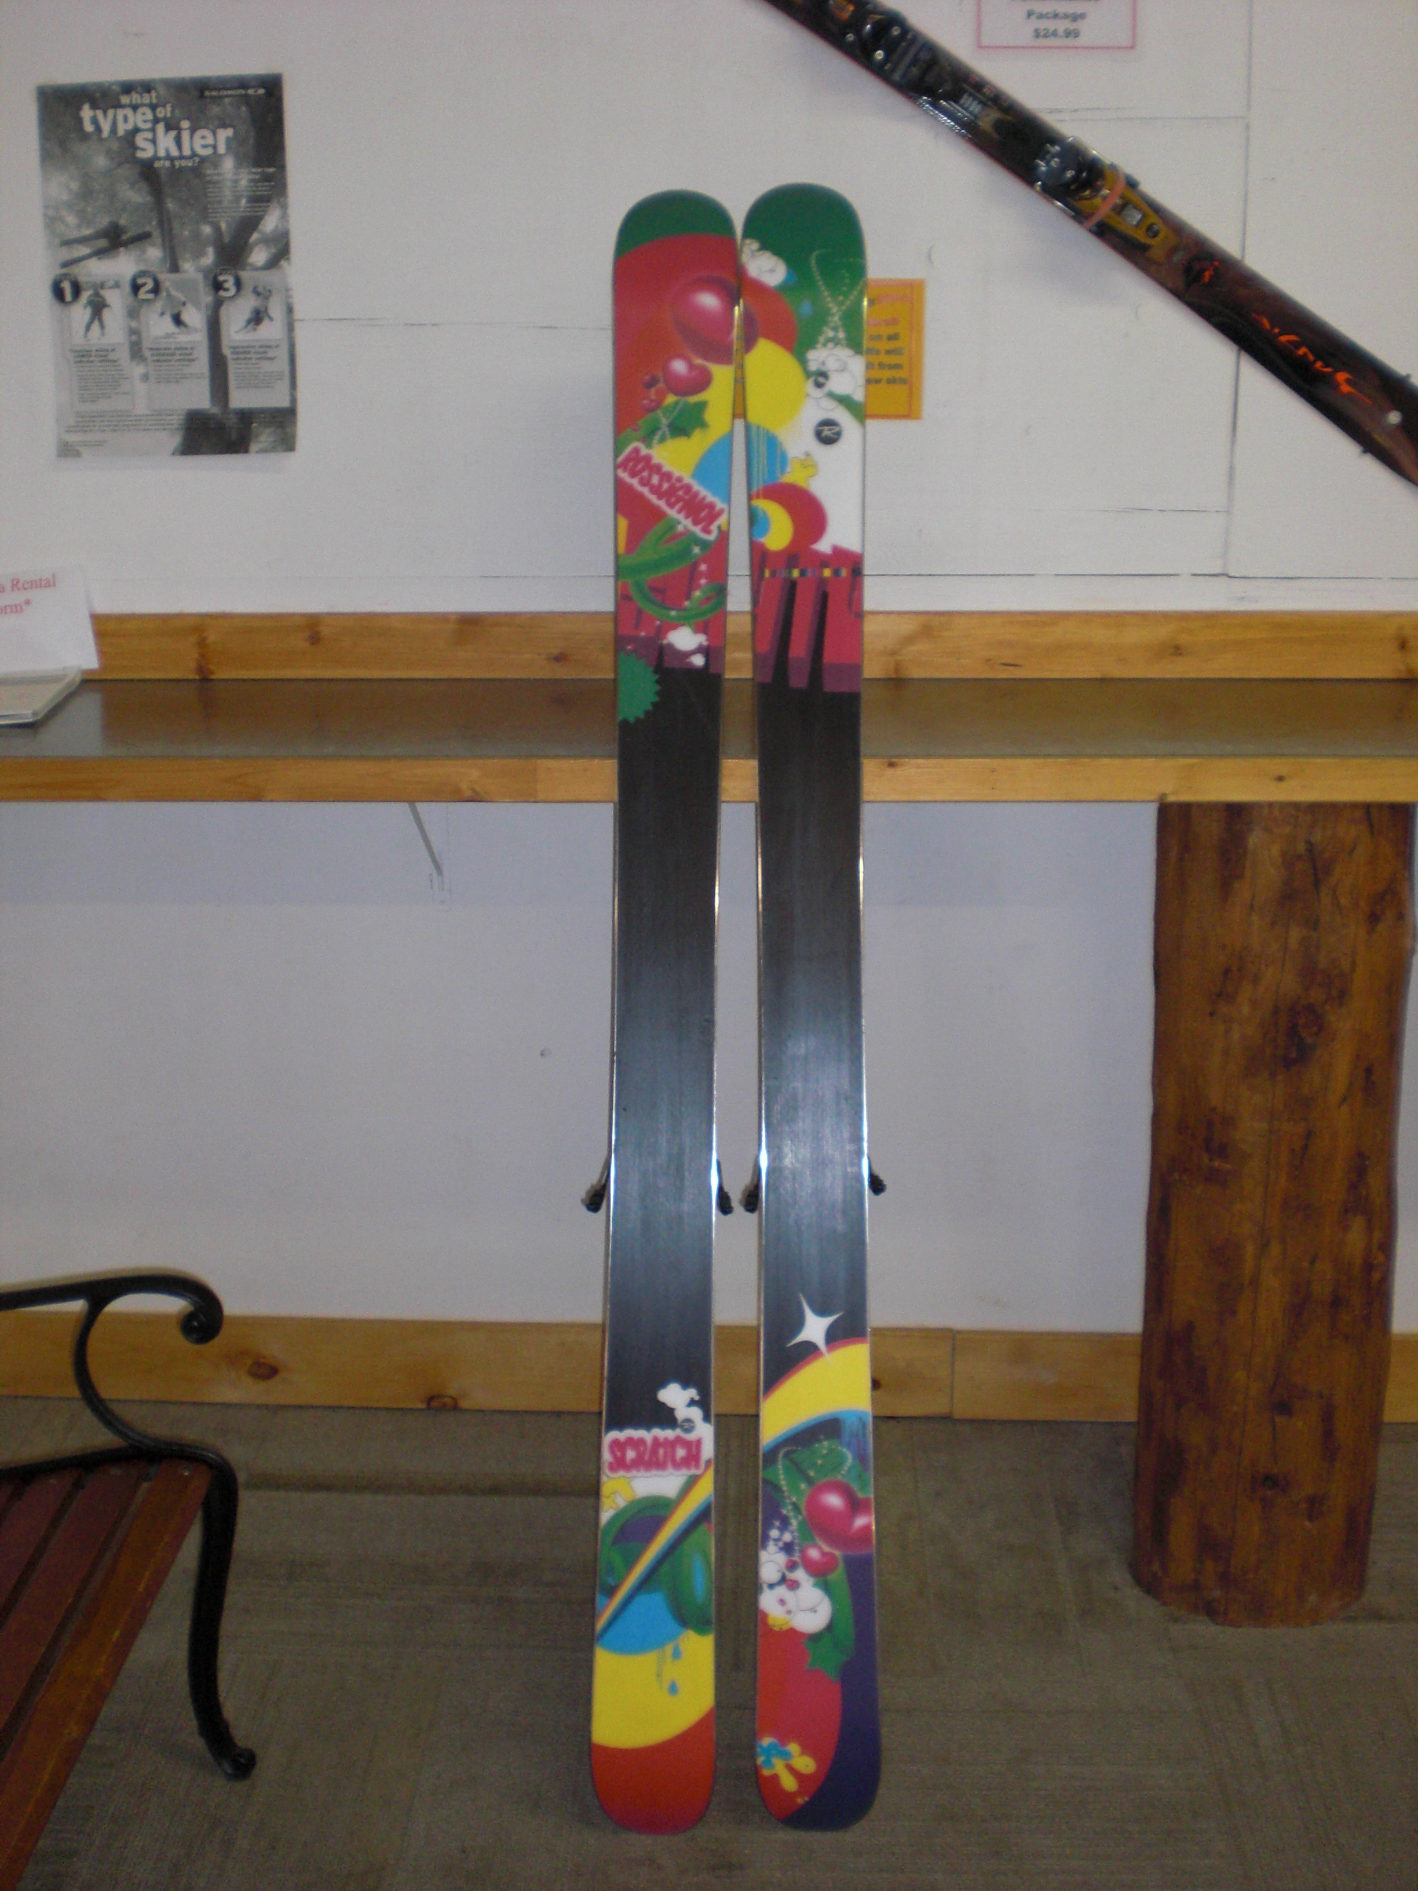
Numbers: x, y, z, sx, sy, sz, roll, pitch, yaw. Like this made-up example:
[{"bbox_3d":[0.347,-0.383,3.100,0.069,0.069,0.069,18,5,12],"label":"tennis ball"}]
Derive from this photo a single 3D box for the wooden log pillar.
[{"bbox_3d":[0.654,0.267,2.429,0.290,1.000,0.290,0,13,3],"label":"wooden log pillar"}]

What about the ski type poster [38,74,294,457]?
[{"bbox_3d":[-0.688,-0.857,2.638,0.311,0.455,0.008,0,13,3],"label":"ski type poster"}]

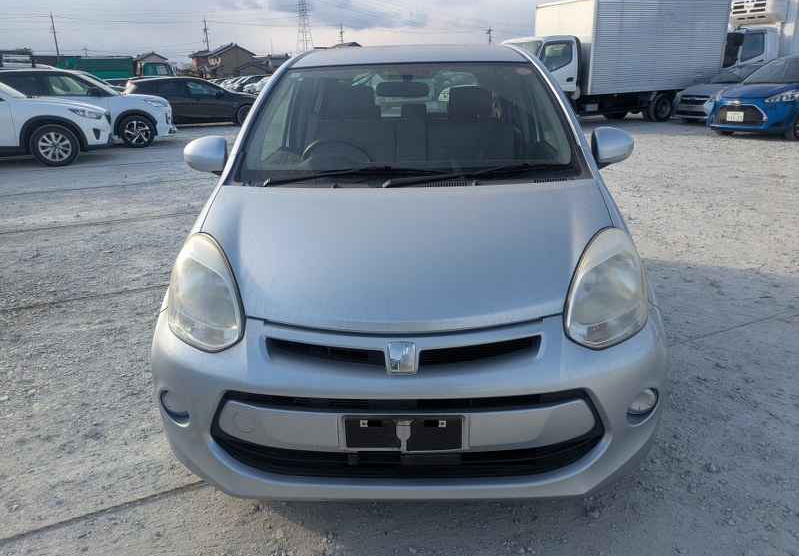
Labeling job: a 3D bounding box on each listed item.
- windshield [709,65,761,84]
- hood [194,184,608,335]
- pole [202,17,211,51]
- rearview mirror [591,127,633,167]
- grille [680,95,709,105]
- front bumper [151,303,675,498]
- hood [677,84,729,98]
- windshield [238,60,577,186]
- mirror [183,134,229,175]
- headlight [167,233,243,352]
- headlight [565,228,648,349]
[{"bbox_3d":[8.266,-4.945,14.087,0.850,0.430,1.400,-10,21,-23],"label":"windshield"},{"bbox_3d":[0.019,-0.116,1.909,1.410,0.290,0.840,-1,20,2],"label":"hood"},{"bbox_3d":[-37.618,-44.935,114.051,1.300,12.300,0.600,-8,21,-18],"label":"pole"},{"bbox_3d":[0.895,-0.567,2.453,0.205,0.165,0.135,-1,20,2],"label":"rearview mirror"},{"bbox_3d":[6.989,-4.228,13.713,0.140,0.190,0.840,-10,21,-23],"label":"grille"},{"bbox_3d":[0.019,0.362,1.777,1.630,0.520,0.460,-1,20,2],"label":"front bumper"},{"bbox_3d":[7.492,-4.524,13.855,1.050,0.280,1.460,-10,21,-23],"label":"hood"},{"bbox_3d":[0.035,-0.666,2.405,1.370,0.460,0.800,-1,19,3],"label":"windshield"},{"bbox_3d":[-0.825,-0.538,2.495,0.205,0.165,0.135,-1,20,2],"label":"mirror"},{"bbox_3d":[-0.587,0.029,1.786,0.310,0.250,0.440,-1,20,2],"label":"headlight"},{"bbox_3d":[0.599,0.017,1.720,0.320,0.290,0.390,-1,19,3],"label":"headlight"}]

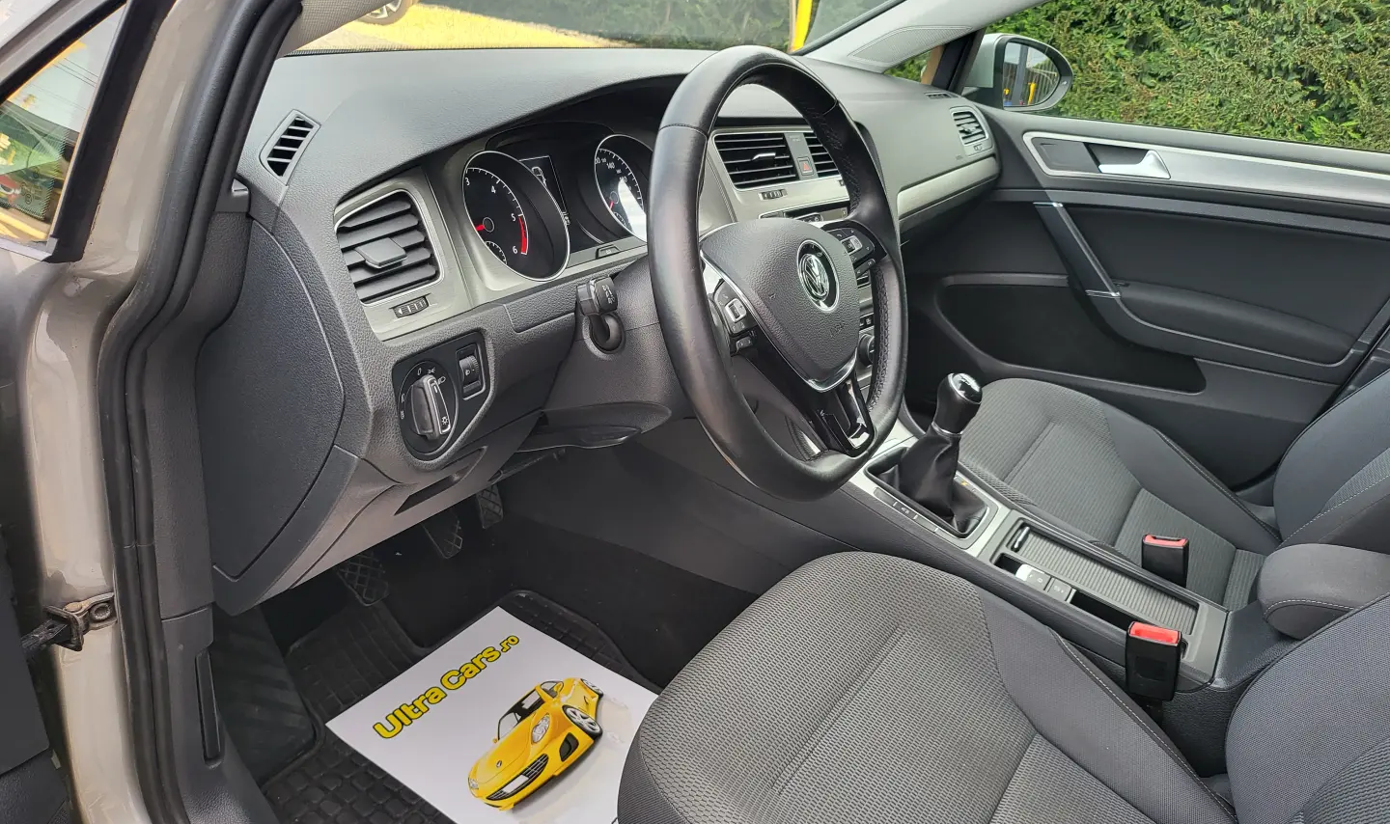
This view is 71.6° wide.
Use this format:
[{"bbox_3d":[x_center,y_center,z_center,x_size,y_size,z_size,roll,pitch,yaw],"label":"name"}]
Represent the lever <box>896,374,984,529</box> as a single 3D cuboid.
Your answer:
[{"bbox_3d":[0.303,0.046,1.131,0.115,0.170,0.085,17,25,26],"label":"lever"}]

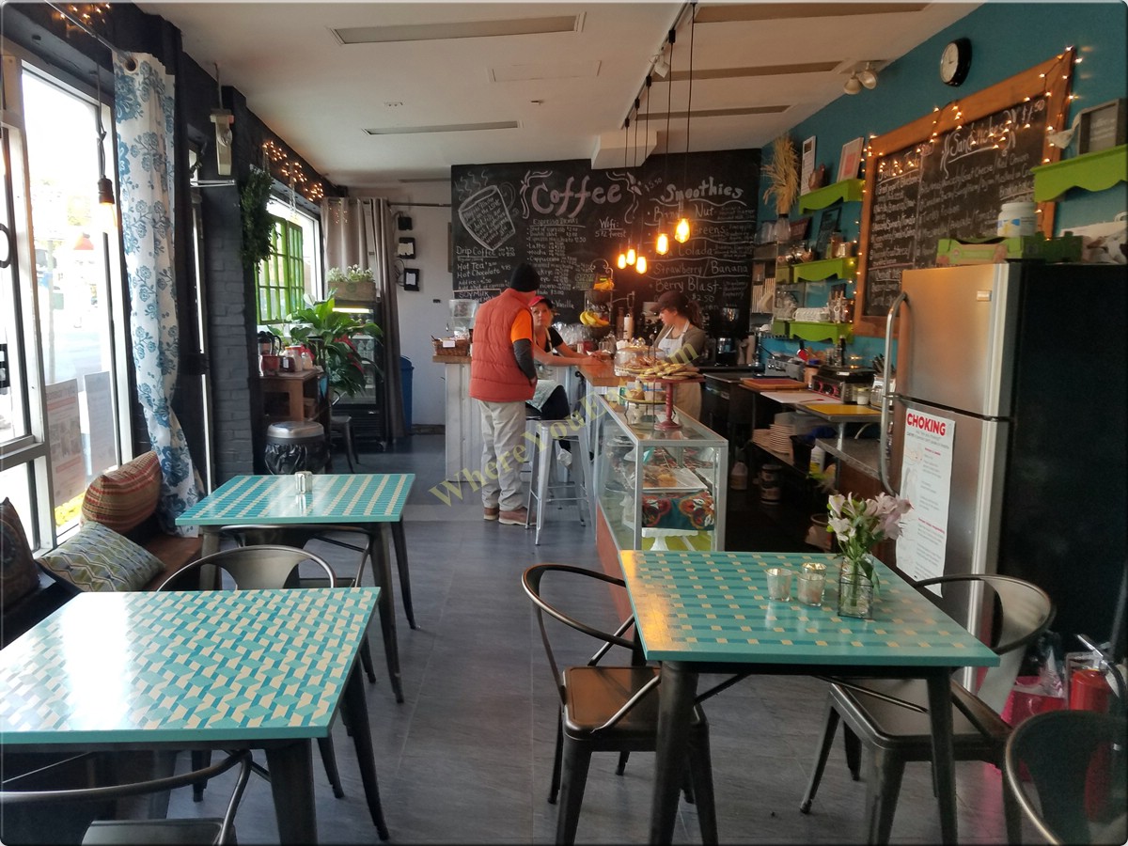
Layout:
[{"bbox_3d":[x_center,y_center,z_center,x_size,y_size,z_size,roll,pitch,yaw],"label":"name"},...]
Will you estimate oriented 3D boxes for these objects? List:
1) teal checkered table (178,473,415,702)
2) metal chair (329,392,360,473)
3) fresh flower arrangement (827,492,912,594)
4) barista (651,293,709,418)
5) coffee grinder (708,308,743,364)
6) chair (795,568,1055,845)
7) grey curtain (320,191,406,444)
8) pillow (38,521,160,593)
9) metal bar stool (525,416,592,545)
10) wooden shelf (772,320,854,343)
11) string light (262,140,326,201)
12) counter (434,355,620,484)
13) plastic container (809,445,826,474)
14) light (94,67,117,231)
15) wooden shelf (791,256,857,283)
[{"bbox_3d":[-1.058,0.669,3.582,0.800,0.752,0.800,0,8,-6],"label":"teal checkered table"},{"bbox_3d":[-2.196,0.083,7.903,0.520,0.710,0.530,0,8,-7],"label":"metal chair"},{"bbox_3d":[0.784,0.335,2.185,0.205,0.290,0.190,1,8,0],"label":"fresh flower arrangement"},{"bbox_3d":[0.822,-0.106,6.044,0.500,1.650,0.380,8,10,39],"label":"barista"},{"bbox_3d":[1.724,-0.907,8.907,0.270,0.610,0.360,1,8,7],"label":"coffee grinder"},{"bbox_3d":[1.035,0.876,2.345,0.560,0.730,0.540,0,8,-4],"label":"chair"},{"bbox_3d":[-2.180,-1.096,9.350,0.920,2.620,0.200,0,8,-9],"label":"grey curtain"},{"bbox_3d":[-1.790,0.526,3.260,0.370,0.120,0.390,28,5,-8],"label":"pillow"},{"bbox_3d":[-0.011,0.379,5.690,0.430,0.765,0.430,-1,8,-14],"label":"metal bar stool"},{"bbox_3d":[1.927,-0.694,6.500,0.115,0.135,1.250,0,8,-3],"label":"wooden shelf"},{"bbox_3d":[-2.429,-2.275,7.815,0.120,0.280,2.600,0,8,-6],"label":"string light"},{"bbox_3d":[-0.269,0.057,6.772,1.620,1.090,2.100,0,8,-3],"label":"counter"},{"bbox_3d":[1.633,0.233,5.450,0.100,0.200,0.100,0,8,-3],"label":"plastic container"},{"bbox_3d":[-1.722,-1.010,3.160,0.070,0.580,0.070,1,8,4],"label":"light"},{"bbox_3d":[2.097,-1.229,6.894,0.140,0.150,1.120,0,8,-3],"label":"wooden shelf"}]

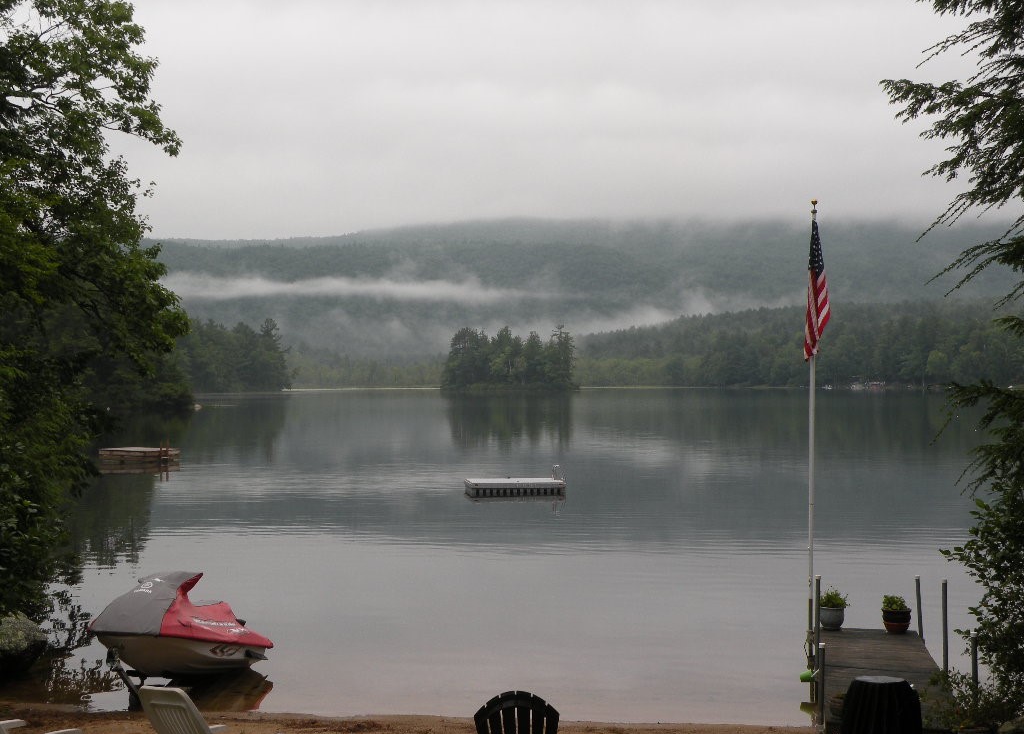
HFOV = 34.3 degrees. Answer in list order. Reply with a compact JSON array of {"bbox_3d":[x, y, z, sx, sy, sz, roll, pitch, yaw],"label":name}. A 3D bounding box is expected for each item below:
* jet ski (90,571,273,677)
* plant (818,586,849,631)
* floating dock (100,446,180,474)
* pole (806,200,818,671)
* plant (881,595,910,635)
[{"bbox_3d":[-3.898,2.993,18.946,1.140,1.150,2.850,0,-6,33],"label":"jet ski"},{"bbox_3d":[3.991,3.002,20.649,0.386,0.555,0.386,0,0,0],"label":"plant"},{"bbox_3d":[-15.557,3.702,69.228,2.420,0.500,2.420,0,0,25],"label":"floating dock"},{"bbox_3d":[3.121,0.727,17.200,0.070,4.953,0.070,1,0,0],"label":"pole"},{"bbox_3d":[4.736,3.034,20.409,0.351,0.480,0.351,0,0,0],"label":"plant"}]

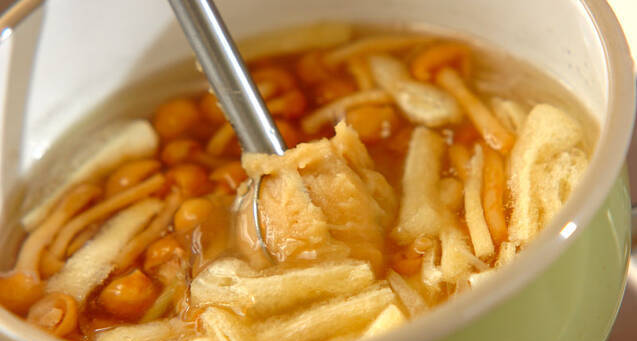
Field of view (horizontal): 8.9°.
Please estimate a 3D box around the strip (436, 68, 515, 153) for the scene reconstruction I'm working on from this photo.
[{"bbox_3d":[0.042,-0.016,1.106,0.005,0.005,0.035,-27,43,-14],"label":"strip"}]

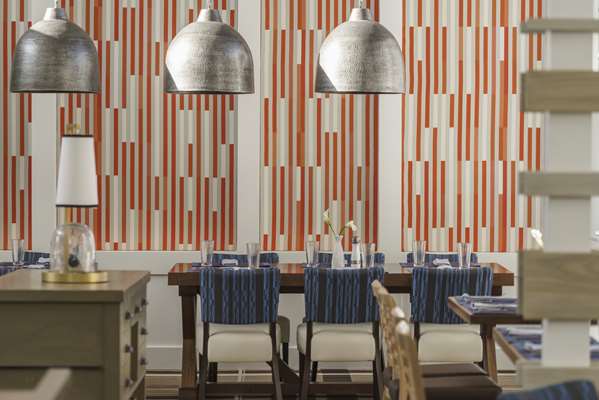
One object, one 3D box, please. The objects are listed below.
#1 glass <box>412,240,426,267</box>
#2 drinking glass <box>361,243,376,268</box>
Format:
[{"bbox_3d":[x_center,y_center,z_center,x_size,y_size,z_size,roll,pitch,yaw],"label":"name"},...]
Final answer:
[{"bbox_3d":[0.755,0.338,12.150,0.083,0.157,0.083,0,1,0],"label":"glass"},{"bbox_3d":[0.423,0.345,11.800,0.083,0.157,0.083,0,1,0],"label":"drinking glass"}]

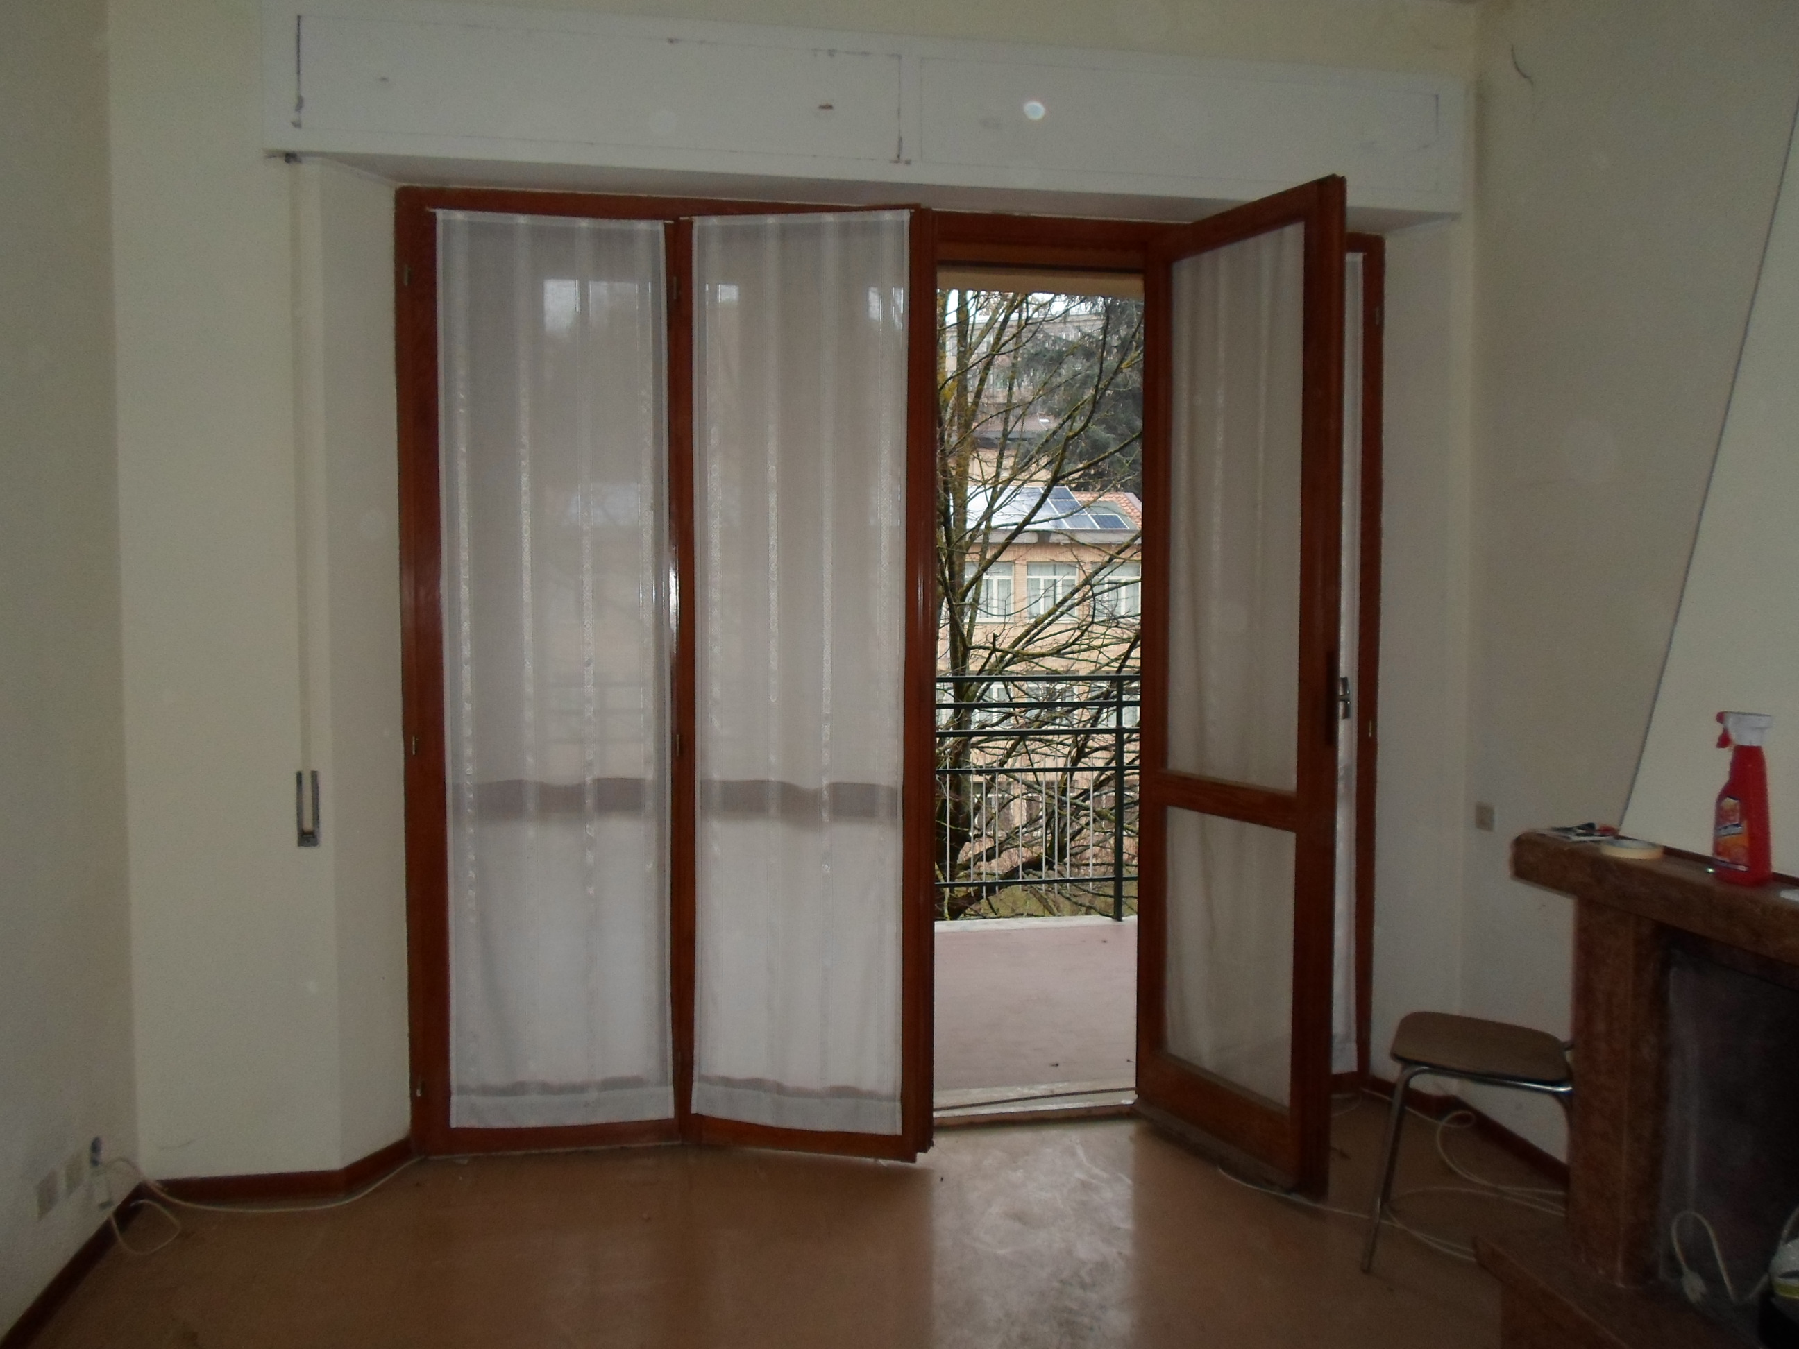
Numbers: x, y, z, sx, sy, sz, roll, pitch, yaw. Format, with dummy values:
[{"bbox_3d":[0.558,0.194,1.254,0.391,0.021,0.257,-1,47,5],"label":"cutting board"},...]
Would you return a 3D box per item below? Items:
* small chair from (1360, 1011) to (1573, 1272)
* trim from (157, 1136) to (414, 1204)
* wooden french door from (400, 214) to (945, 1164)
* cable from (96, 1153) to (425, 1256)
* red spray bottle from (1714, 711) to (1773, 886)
[{"bbox_3d":[1.250,0.863,2.748,0.460,0.760,0.370,1,3,27],"label":"small chair"},{"bbox_3d":[-1.474,1.188,3.104,0.567,0.066,0.217,0,3,-12],"label":"trim"},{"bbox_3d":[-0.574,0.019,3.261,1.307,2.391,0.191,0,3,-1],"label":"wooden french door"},{"bbox_3d":[-1.452,1.130,3.009,0.575,0.192,0.452,0,3,-8],"label":"cable"},{"bbox_3d":[1.299,0.189,2.000,0.057,0.265,0.090,-1,3,-27],"label":"red spray bottle"}]

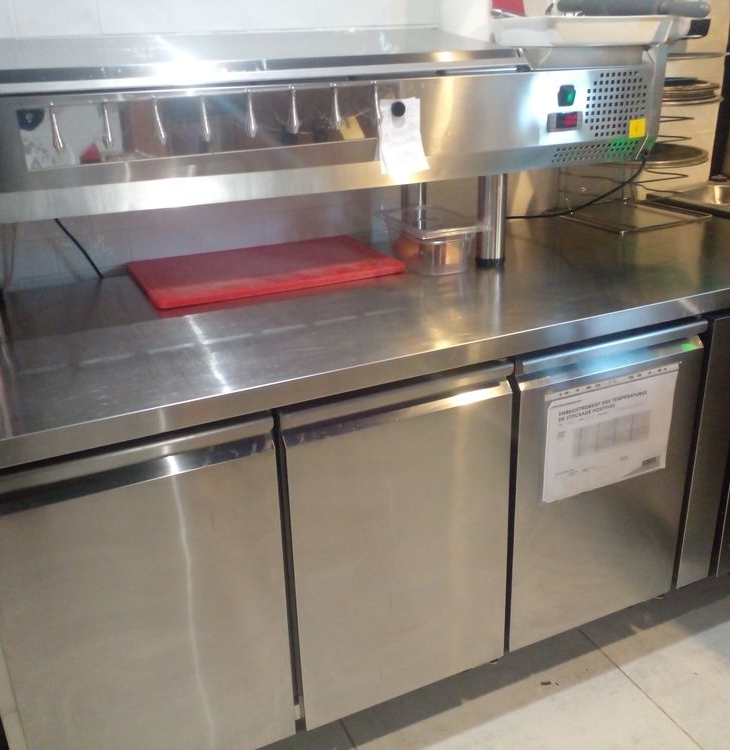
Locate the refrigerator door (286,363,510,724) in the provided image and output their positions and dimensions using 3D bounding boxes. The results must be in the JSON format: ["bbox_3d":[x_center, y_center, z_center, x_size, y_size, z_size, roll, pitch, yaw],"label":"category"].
[{"bbox_3d":[0.064,0.302,1.392,0.418,0.631,0.060,-12,24,-22],"label":"refrigerator door"}]

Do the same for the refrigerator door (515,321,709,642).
[{"bbox_3d":[0.462,0.219,1.555,0.420,0.637,0.055,-12,25,-22],"label":"refrigerator door"}]

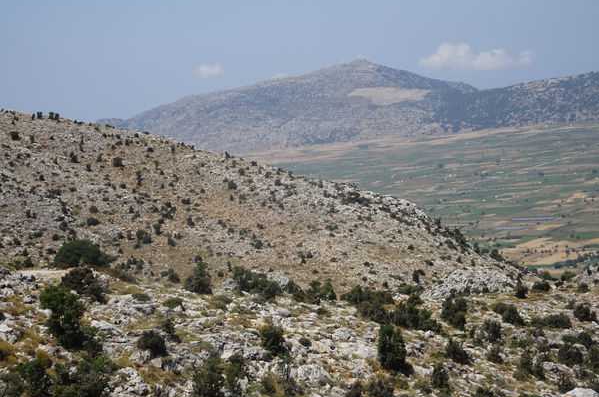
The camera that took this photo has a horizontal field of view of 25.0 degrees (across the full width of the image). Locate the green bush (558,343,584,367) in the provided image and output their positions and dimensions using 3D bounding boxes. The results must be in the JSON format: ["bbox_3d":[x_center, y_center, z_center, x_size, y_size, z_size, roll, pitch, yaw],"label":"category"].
[{"bbox_3d":[14.915,8.554,74.000,1.426,1.290,1.312,0,5,0],"label":"green bush"}]

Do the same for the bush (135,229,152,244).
[{"bbox_3d":[-24.276,5.913,210.000,2.801,2.440,2.577,0,5,0],"label":"bush"}]

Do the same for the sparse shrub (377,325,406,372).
[{"bbox_3d":[4.824,7.781,70.000,1.452,2.440,1.452,0,5,0],"label":"sparse shrub"}]

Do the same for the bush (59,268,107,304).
[{"bbox_3d":[-14.725,5.863,92.000,3.136,2.241,2.666,0,4,0],"label":"bush"}]

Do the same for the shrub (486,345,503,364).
[{"bbox_3d":[13.054,10.443,90.338,1.071,1.299,0.964,0,5,0],"label":"shrub"}]

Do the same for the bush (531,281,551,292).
[{"bbox_3d":[24.387,8.905,136.557,2.024,1.178,1.821,0,5,0],"label":"bush"}]

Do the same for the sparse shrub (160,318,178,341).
[{"bbox_3d":[-7.225,7.280,75.000,1.000,1.147,0.950,0,4,0],"label":"sparse shrub"}]

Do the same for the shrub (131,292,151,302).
[{"bbox_3d":[-11.193,6.969,95.000,1.408,0.690,1.197,0,5,0],"label":"shrub"}]

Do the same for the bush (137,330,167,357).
[{"bbox_3d":[-7.567,7.414,69.000,1.534,1.213,1.457,0,4,0],"label":"bush"}]

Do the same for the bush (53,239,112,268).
[{"bbox_3d":[-22.850,5.791,142.101,6.318,3.064,4.738,0,5,0],"label":"bush"}]

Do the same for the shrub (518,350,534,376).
[{"bbox_3d":[14.594,10.608,86.761,1.029,1.621,0.926,0,5,0],"label":"shrub"}]

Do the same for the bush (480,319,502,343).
[{"bbox_3d":[11.240,7.727,79.000,1.288,1.307,1.223,0,4,0],"label":"bush"}]

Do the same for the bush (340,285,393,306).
[{"bbox_3d":[4.686,6.685,93.000,3.721,1.308,2.605,0,4,0],"label":"bush"}]

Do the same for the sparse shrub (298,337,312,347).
[{"bbox_3d":[0.325,7.735,73.000,0.757,0.483,0.719,0,4,0],"label":"sparse shrub"}]

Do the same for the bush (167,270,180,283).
[{"bbox_3d":[-11.017,6.820,118.000,1.224,0.956,1.163,0,4,0],"label":"bush"}]

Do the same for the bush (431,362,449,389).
[{"bbox_3d":[6.847,8.657,66.000,0.880,1.246,0.810,0,5,0],"label":"bush"}]

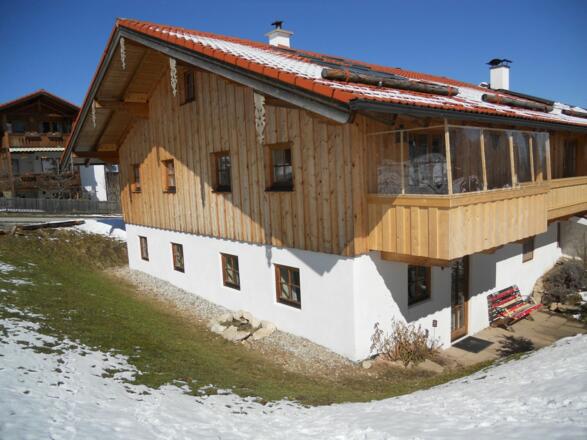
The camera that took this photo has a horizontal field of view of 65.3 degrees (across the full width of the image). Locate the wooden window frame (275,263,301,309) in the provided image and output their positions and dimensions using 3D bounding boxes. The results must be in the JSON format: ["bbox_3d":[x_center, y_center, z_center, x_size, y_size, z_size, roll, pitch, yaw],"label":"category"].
[{"bbox_3d":[-0.073,1.428,9.957,0.130,0.874,0.857,-7,7,-39],"label":"wooden window frame"}]

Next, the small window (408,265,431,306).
[{"bbox_3d":[2.636,1.319,9.723,0.815,0.882,0.130,-7,7,-39],"label":"small window"}]

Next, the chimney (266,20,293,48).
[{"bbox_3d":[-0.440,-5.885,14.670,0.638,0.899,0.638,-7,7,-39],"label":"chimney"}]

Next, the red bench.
[{"bbox_3d":[5.718,2.272,11.745,1.537,0.815,0.697,-7,7,-39],"label":"red bench"}]

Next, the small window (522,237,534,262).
[{"bbox_3d":[6.584,0.787,12.933,0.697,0.752,0.130,-7,7,-39],"label":"small window"}]

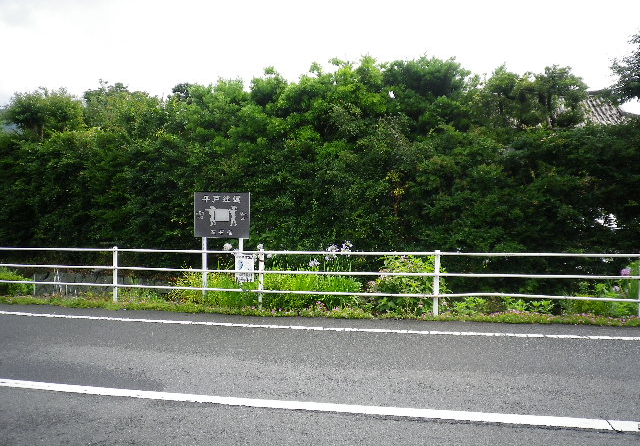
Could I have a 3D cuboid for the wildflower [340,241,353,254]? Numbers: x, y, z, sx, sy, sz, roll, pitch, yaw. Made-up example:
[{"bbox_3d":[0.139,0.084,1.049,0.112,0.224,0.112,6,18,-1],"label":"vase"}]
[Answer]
[{"bbox_3d":[0.466,0.436,9.100,0.205,0.210,0.190,0,1,0],"label":"wildflower"}]

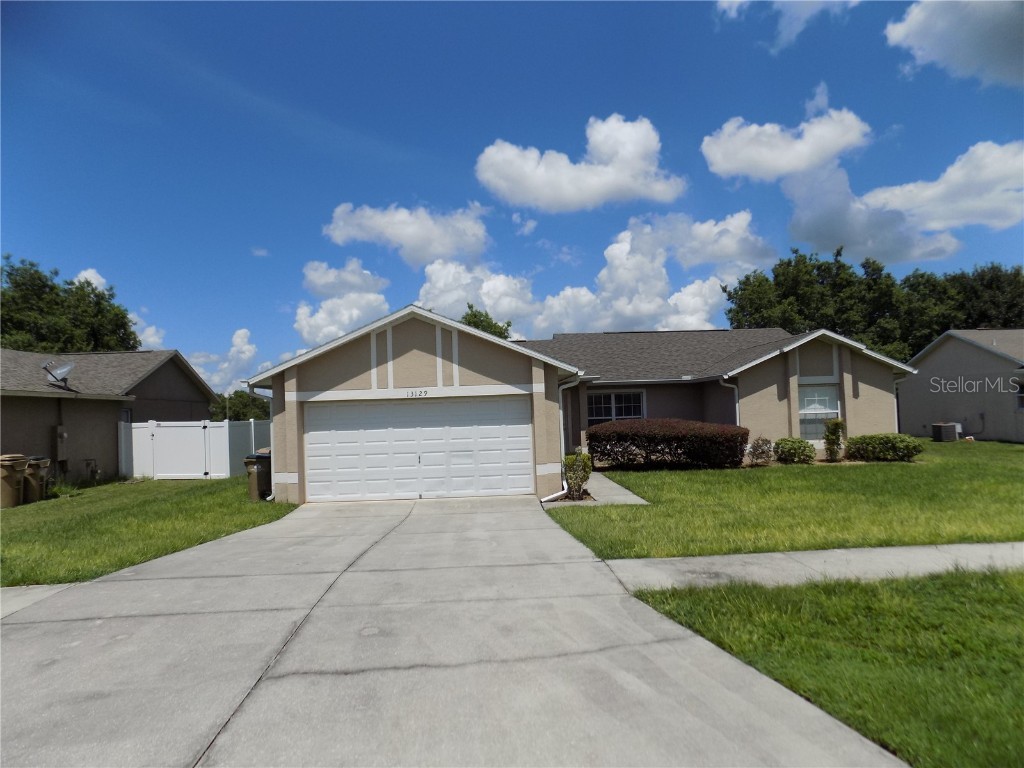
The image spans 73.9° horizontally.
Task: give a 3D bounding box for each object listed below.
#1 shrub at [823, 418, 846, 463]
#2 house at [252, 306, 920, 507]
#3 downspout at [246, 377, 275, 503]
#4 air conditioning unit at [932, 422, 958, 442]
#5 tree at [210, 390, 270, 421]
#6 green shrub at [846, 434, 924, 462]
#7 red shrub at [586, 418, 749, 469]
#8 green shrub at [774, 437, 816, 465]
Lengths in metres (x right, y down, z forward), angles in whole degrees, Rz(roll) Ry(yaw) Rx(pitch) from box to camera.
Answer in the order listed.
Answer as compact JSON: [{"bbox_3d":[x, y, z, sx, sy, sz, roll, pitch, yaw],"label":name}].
[{"bbox_3d":[9.575,1.682,20.200,0.700,1.300,0.650,-2,-2,-3],"label":"shrub"},{"bbox_3d":[2.765,0.256,22.614,17.700,4.750,16.000,-2,-2,-3],"label":"house"},{"bbox_3d":[-5.249,1.186,14.200,0.520,2.500,0.170,-2,-2,-3],"label":"downspout"},{"bbox_3d":[18.264,2.018,28.600,0.750,0.780,0.750,-2,-2,-3],"label":"air conditioning unit"},{"bbox_3d":[-24.922,2.787,62.000,6.500,4.500,6.000,-2,-2,-3],"label":"tree"},{"bbox_3d":[11.144,1.864,20.300,2.250,0.830,1.150,-2,-2,-3],"label":"green shrub"},{"bbox_3d":[4.595,1.776,20.300,4.650,1.420,1.350,-2,-2,-3],"label":"red shrub"},{"bbox_3d":[8.333,1.937,20.000,1.220,0.850,1.100,-2,-2,-3],"label":"green shrub"}]

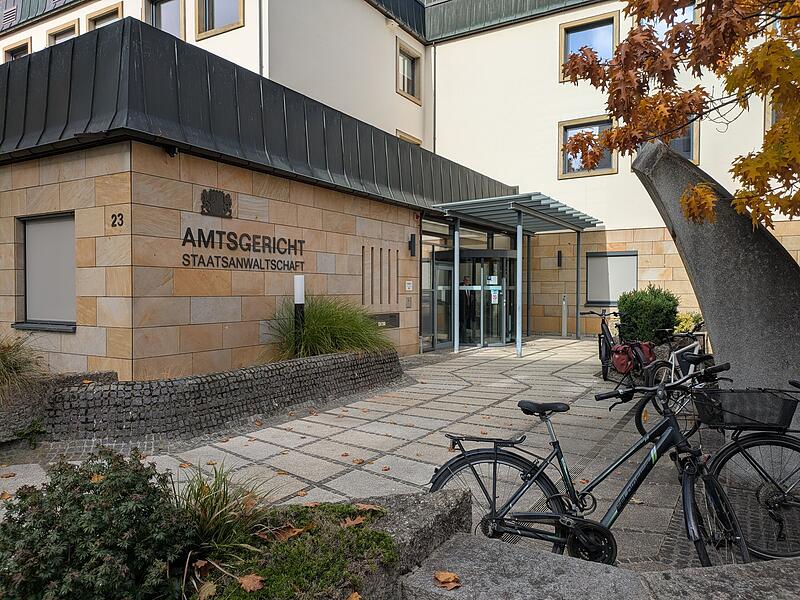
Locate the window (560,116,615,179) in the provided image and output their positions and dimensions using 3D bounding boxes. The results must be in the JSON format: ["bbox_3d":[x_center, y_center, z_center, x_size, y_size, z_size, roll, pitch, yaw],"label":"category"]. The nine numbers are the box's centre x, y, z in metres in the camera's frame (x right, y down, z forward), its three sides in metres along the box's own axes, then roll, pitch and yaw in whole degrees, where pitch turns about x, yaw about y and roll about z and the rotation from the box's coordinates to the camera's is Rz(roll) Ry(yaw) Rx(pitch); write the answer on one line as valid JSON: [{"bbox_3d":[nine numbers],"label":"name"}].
[{"bbox_3d":[6.061,-4.897,18.647,1.855,1.860,0.200,1,1,31],"label":"window"}]

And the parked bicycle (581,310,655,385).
[{"bbox_3d":[3.209,0.739,8.664,0.720,1.140,1.780,0,1,-5],"label":"parked bicycle"}]

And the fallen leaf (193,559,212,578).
[{"bbox_3d":[-0.625,0.850,1.829,0.065,0.035,0.065,0,1,-19],"label":"fallen leaf"}]

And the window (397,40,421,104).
[{"bbox_3d":[0.284,-7.709,19.602,0.200,1.800,1.750,1,1,30],"label":"window"}]

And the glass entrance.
[{"bbox_3d":[2.546,0.000,16.221,1.200,2.500,2.400,1,1,31],"label":"glass entrance"}]

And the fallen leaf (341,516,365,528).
[{"bbox_3d":[-0.174,0.819,2.123,0.085,0.015,0.070,0,1,-17],"label":"fallen leaf"}]

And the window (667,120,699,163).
[{"bbox_3d":[7.691,-4.678,16.742,1.770,1.800,0.200,1,1,30],"label":"window"}]

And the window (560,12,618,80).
[{"bbox_3d":[6.095,-8.084,18.574,1.865,1.905,0.200,1,1,31],"label":"window"}]

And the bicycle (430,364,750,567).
[{"bbox_3d":[0.909,0.870,2.785,1.680,1.150,0.620,0,1,6],"label":"bicycle"}]

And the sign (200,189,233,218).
[{"bbox_3d":[-2.555,-1.339,8.059,0.050,0.350,0.540,1,1,30],"label":"sign"}]

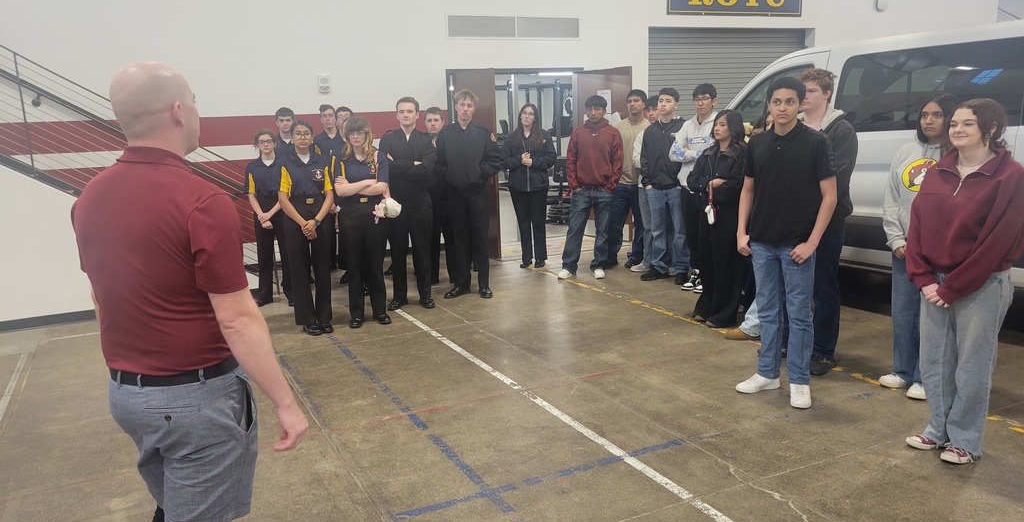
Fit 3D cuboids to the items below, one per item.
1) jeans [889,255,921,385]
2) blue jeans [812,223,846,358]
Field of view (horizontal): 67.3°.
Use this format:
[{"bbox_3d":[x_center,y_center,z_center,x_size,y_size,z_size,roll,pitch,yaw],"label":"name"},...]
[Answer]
[{"bbox_3d":[2.396,0.247,4.425,0.300,0.862,0.360,-11,13,-39],"label":"jeans"},{"bbox_3d":[1.794,0.128,4.688,0.340,0.930,0.410,-11,14,-41],"label":"blue jeans"}]

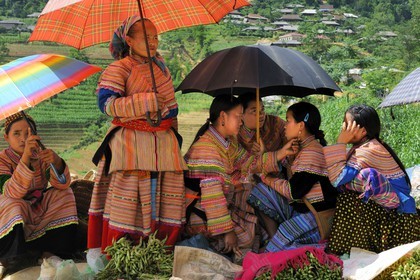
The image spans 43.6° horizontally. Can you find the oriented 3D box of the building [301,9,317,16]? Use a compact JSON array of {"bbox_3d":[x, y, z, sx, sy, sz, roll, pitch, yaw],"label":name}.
[{"bbox_3d":[53.471,-69.214,285.000,8.800,4.400,6.500,0,2,3],"label":"building"}]

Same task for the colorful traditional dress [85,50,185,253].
[{"bbox_3d":[-0.452,0.078,3.270,0.580,1.220,0.480,-1,3,-33],"label":"colorful traditional dress"}]

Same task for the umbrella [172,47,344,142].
[{"bbox_3d":[0.316,-0.296,3.420,1.070,0.680,1.070,0,2,0],"label":"umbrella"}]

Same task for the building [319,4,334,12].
[{"bbox_3d":[64.352,-72.638,290.000,8.800,4.600,7.000,0,2,3],"label":"building"}]

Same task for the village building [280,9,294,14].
[{"bbox_3d":[42.071,-69.757,285.000,7.800,3.800,6.000,0,2,-3],"label":"village building"}]

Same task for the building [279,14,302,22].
[{"bbox_3d":[41.914,-62.486,270.000,11.000,4.600,7.500,0,2,-3],"label":"building"}]

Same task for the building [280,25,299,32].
[{"bbox_3d":[37.857,-53.095,250.000,8.800,4.000,6.500,0,2,-5],"label":"building"}]

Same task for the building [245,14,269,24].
[{"bbox_3d":[23.029,-59.676,260.000,11.000,5.000,7.500,-1,2,-20],"label":"building"}]

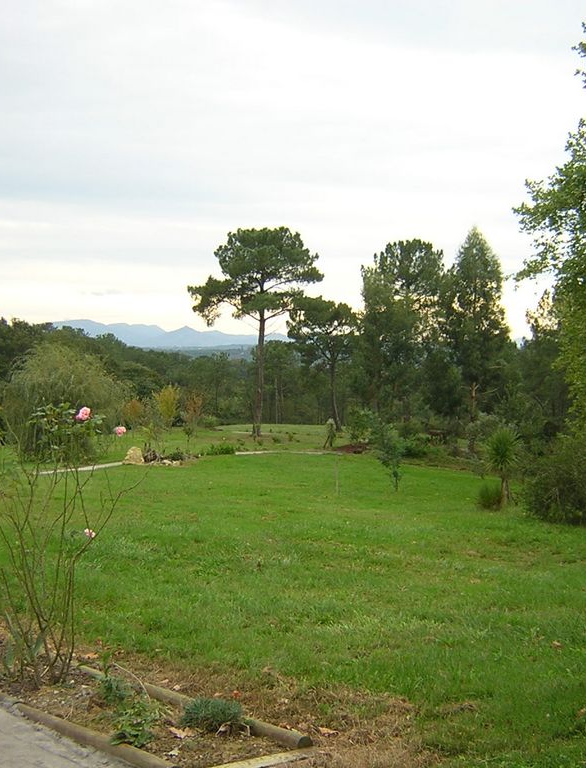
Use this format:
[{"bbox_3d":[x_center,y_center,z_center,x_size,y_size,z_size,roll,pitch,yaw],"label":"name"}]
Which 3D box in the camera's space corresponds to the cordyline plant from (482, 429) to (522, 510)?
[{"bbox_3d":[3.699,1.474,18.800,0.671,1.448,0.651,0,2,0],"label":"cordyline plant"}]

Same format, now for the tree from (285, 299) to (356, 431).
[{"bbox_3d":[1.662,-1.211,60.000,3.944,7.437,3.826,0,2,0],"label":"tree"}]

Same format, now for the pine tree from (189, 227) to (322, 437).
[{"bbox_3d":[-1.831,-2.564,52.000,6.446,10.254,6.252,0,2,0],"label":"pine tree"}]

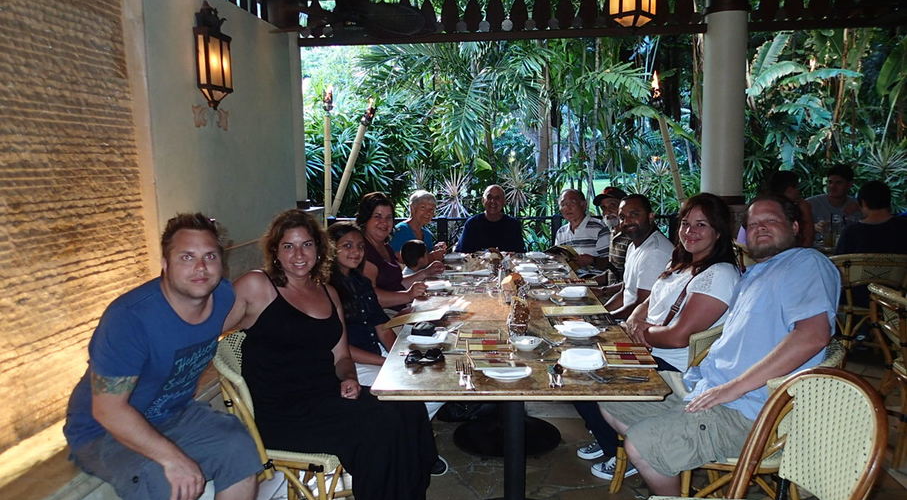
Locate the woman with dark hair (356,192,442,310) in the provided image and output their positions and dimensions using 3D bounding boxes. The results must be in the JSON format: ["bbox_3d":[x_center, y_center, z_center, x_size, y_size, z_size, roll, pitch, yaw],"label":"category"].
[{"bbox_3d":[-0.309,0.360,3.517,0.760,1.260,0.500,4,9,35],"label":"woman with dark hair"}]

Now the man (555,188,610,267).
[{"bbox_3d":[0.876,0.191,4.725,0.780,1.250,0.520,-7,9,-39],"label":"man"}]

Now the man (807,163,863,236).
[{"bbox_3d":[2.682,0.099,4.618,0.530,1.410,0.760,2,8,20],"label":"man"}]

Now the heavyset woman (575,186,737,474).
[{"bbox_3d":[1.005,0.398,2.998,0.820,1.280,0.560,-4,8,-22],"label":"heavyset woman"}]

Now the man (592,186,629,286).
[{"bbox_3d":[0.930,0.241,4.224,0.800,1.280,0.500,-3,8,-18],"label":"man"}]

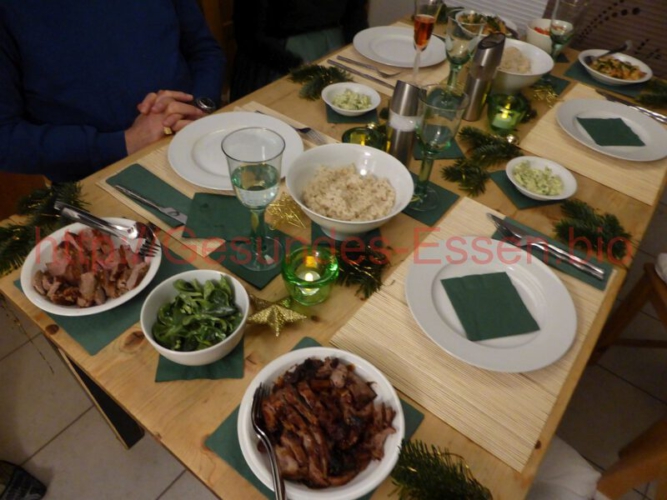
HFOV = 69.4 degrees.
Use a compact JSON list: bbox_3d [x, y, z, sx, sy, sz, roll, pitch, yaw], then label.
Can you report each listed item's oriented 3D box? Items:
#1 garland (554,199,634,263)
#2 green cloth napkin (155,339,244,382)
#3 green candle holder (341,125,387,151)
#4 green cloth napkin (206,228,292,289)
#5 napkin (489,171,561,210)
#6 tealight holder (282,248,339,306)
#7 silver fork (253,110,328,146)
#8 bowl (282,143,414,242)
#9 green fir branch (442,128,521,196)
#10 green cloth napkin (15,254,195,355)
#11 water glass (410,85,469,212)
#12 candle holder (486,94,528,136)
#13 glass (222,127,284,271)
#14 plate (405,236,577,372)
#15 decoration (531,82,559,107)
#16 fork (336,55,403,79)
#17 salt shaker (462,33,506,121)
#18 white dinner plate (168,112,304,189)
[{"bbox_3d":[0.497,-0.040,0.910,0.147,0.042,0.135,30,51,21],"label":"garland"},{"bbox_3d":[-0.192,0.138,0.717,0.120,0.004,0.120,-1,47,-6],"label":"green cloth napkin"},{"bbox_3d":[0.060,-0.214,1.033,0.088,0.060,0.088,2,47,-3],"label":"green candle holder"},{"bbox_3d":[-0.129,0.002,0.826,0.120,0.005,0.120,30,51,21],"label":"green cloth napkin"},{"bbox_3d":[0.418,-0.137,1.024,0.120,0.003,0.120,-10,48,-13],"label":"napkin"},{"bbox_3d":[-0.037,0.045,0.754,0.087,0.064,0.087,7,46,0],"label":"tealight holder"},{"bbox_3d":[-0.102,-0.288,1.119,0.211,0.020,0.026,29,51,21],"label":"silver fork"},{"bbox_3d":[0.026,-0.089,0.861,0.217,0.100,0.217,3,46,-3],"label":"bowl"},{"bbox_3d":[0.306,-0.204,1.054,0.145,0.042,0.235,31,52,22],"label":"green fir branch"},{"bbox_3d":[-0.354,0.041,0.763,0.200,0.005,0.200,30,51,21],"label":"green cloth napkin"},{"bbox_3d":[0.179,-0.182,0.901,0.089,0.220,0.089,2,47,-2],"label":"water glass"},{"bbox_3d":[0.422,-0.323,1.160,0.086,0.062,0.086,2,47,-2],"label":"candle holder"},{"bbox_3d":[-0.117,-0.071,0.743,0.084,0.222,0.084,7,46,0],"label":"glass"},{"bbox_3d":[0.254,0.080,0.780,0.272,0.023,0.272,3,46,-3],"label":"plate"},{"bbox_3d":[0.563,-0.412,1.280,0.080,0.025,0.095,31,52,22],"label":"decoration"},{"bbox_3d":[0.103,-0.519,1.347,0.199,0.018,0.025,19,48,13],"label":"fork"},{"bbox_3d":[0.354,-0.406,1.141,0.052,0.197,0.052,30,52,23],"label":"salt shaker"},{"bbox_3d":[-0.207,-0.209,1.027,0.279,0.023,0.279,2,47,-3],"label":"white dinner plate"}]

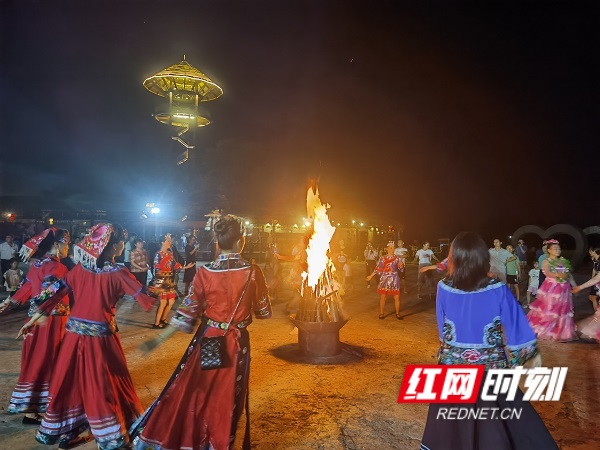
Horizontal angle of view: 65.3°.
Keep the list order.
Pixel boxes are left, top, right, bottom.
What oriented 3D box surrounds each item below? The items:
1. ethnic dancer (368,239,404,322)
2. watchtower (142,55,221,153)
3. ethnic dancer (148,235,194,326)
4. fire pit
[{"bbox_3d":[1.736,1.127,9.500,0.750,1.600,0.400,0,-3,14],"label":"ethnic dancer"},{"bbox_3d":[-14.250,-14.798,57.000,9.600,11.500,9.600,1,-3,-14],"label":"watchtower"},{"bbox_3d":[-2.251,0.990,8.200,0.620,1.640,0.580,-1,-3,35],"label":"ethnic dancer"},{"bbox_3d":[0.279,0.659,6.700,0.830,2.350,0.830,0,-3,0],"label":"fire pit"}]

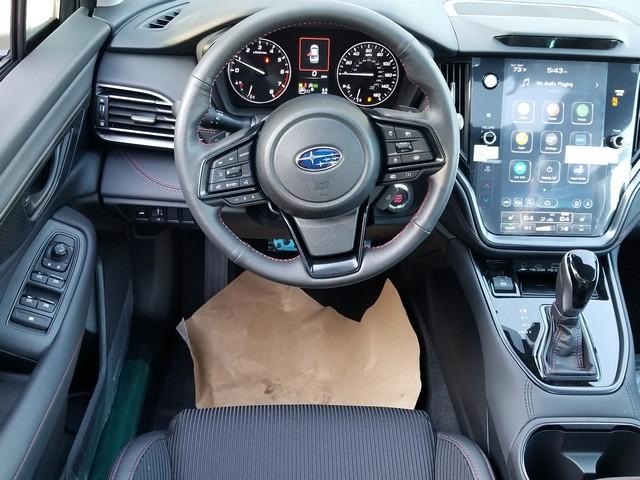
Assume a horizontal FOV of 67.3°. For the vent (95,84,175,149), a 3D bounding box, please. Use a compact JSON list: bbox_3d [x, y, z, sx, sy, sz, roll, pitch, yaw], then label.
[{"bbox_3d":[-0.291,-0.201,0.776,0.130,0.090,0.050,6,20,5],"label":"vent"}]

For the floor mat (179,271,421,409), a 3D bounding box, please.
[{"bbox_3d":[-0.041,0.208,1.137,0.520,0.060,0.430,1,39,-2],"label":"floor mat"}]

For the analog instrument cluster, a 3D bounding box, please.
[{"bbox_3d":[-0.009,-0.278,0.789,0.290,0.125,0.050,1,19,-2],"label":"analog instrument cluster"}]

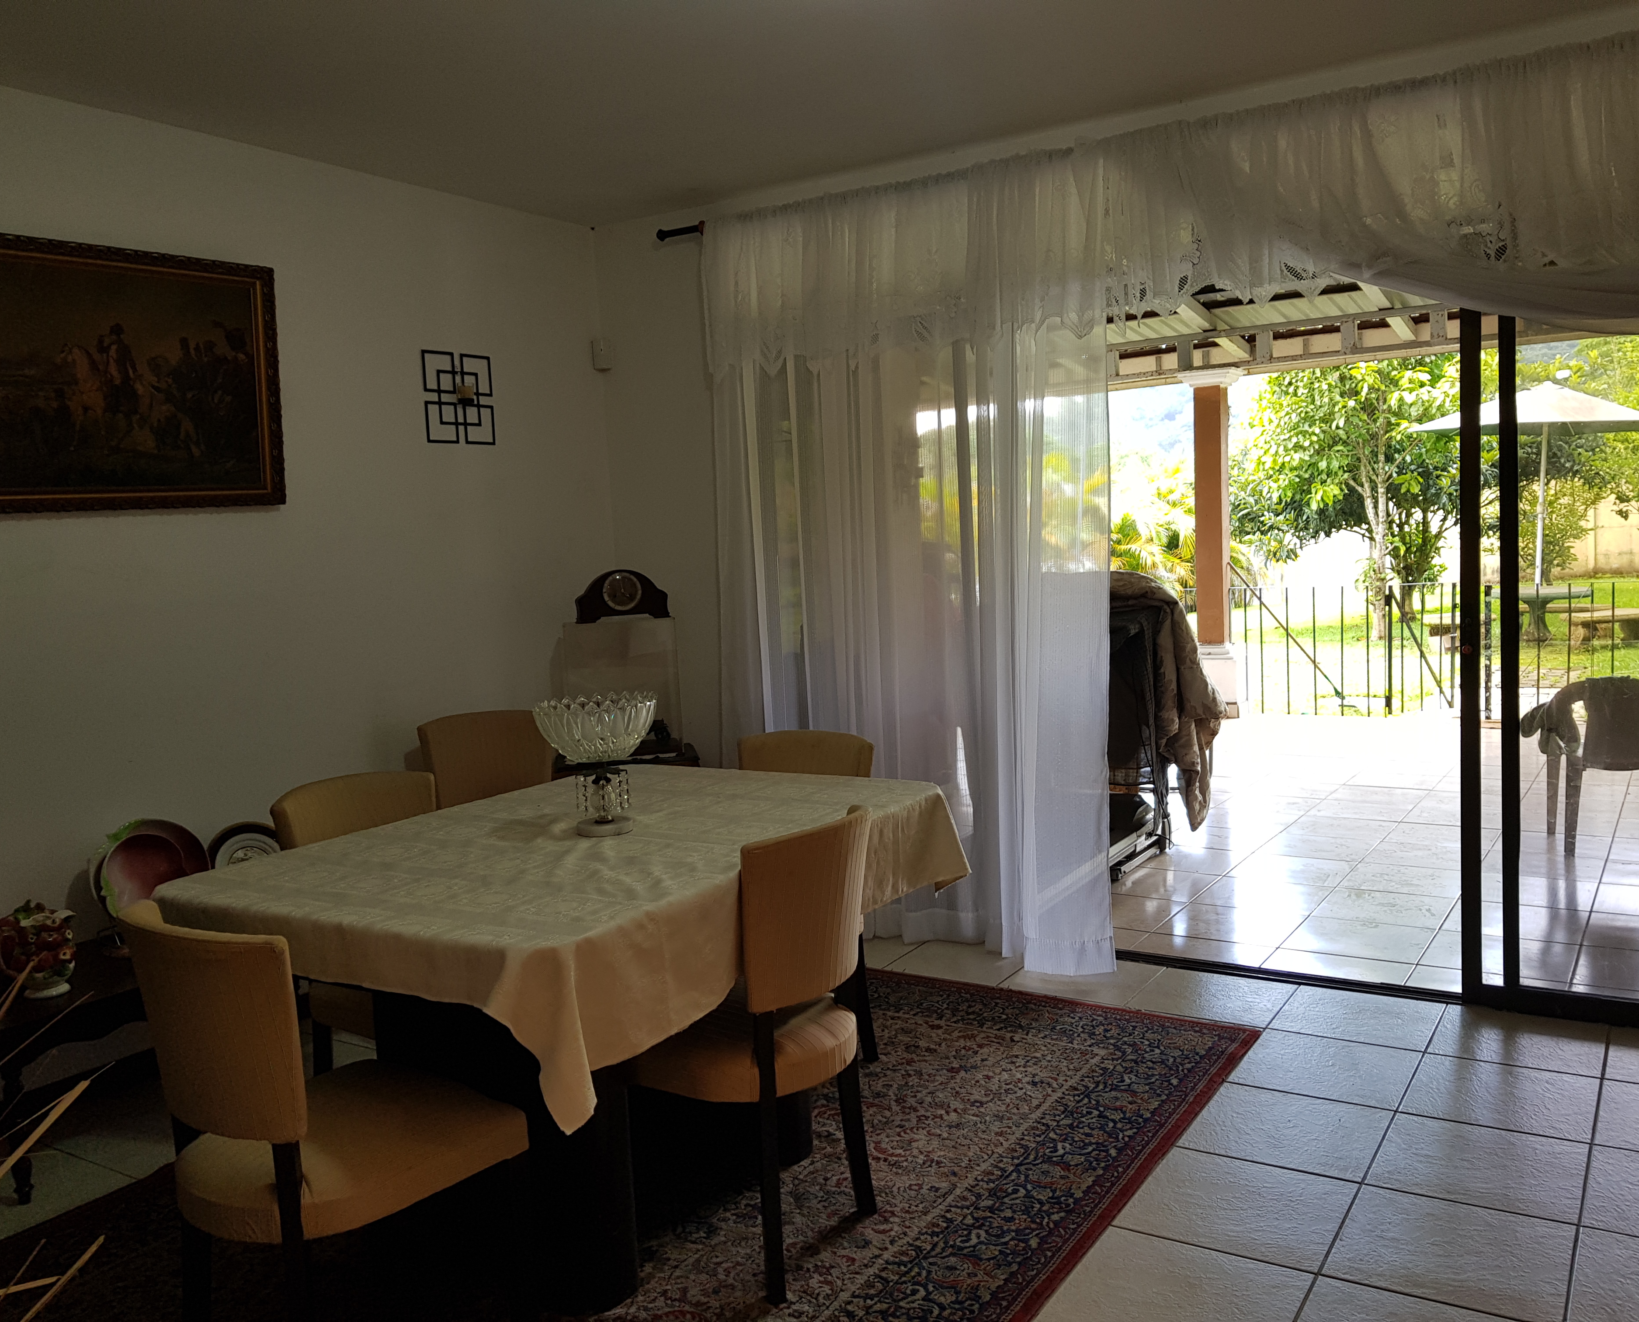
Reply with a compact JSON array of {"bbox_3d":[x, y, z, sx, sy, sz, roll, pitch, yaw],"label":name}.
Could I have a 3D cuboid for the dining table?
[{"bbox_3d":[-0.477,0.773,3.012,1.077,0.788,1.467,0,6,33],"label":"dining table"}]

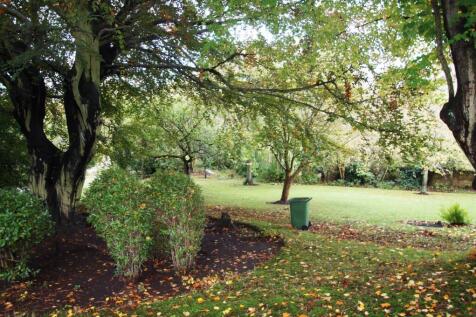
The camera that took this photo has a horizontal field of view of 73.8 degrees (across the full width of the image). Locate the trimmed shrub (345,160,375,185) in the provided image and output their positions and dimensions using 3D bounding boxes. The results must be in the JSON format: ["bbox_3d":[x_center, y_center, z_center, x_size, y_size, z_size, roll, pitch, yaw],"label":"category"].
[{"bbox_3d":[13.517,1.545,35.000,3.500,2.700,2.600,0,-2,0],"label":"trimmed shrub"}]

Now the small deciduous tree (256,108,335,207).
[{"bbox_3d":[3.354,-0.233,18.500,4.200,5.700,3.900,0,-2,0],"label":"small deciduous tree"}]

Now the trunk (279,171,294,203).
[{"bbox_3d":[2.858,1.674,18.500,0.800,1.950,0.500,0,-2,0],"label":"trunk"}]

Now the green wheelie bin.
[{"bbox_3d":[2.098,1.863,10.650,0.680,1.070,0.560,-1,-2,26],"label":"green wheelie bin"}]

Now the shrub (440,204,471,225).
[{"bbox_3d":[7.817,2.013,11.400,0.930,0.700,0.900,0,-2,0],"label":"shrub"}]

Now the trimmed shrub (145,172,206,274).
[{"bbox_3d":[-1.143,1.134,5.800,1.050,1.820,1.050,0,-2,0],"label":"trimmed shrub"}]

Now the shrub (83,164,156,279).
[{"bbox_3d":[-2.129,1.104,5.650,1.150,1.880,1.150,0,-2,0],"label":"shrub"}]

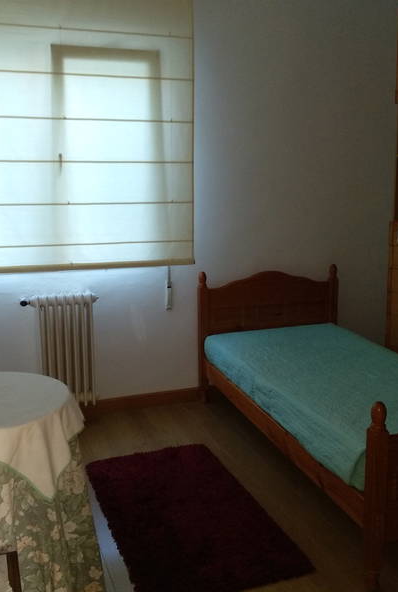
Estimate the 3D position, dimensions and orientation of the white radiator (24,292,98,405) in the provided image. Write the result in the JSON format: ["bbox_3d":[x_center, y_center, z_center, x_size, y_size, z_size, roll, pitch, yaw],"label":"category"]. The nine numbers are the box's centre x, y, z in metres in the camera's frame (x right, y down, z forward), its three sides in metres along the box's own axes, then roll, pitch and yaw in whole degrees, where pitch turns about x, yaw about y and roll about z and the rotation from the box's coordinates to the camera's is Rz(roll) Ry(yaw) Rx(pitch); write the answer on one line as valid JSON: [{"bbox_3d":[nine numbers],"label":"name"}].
[{"bbox_3d":[-0.815,0.332,3.595,0.416,0.683,0.130,-4,10,-18],"label":"white radiator"}]

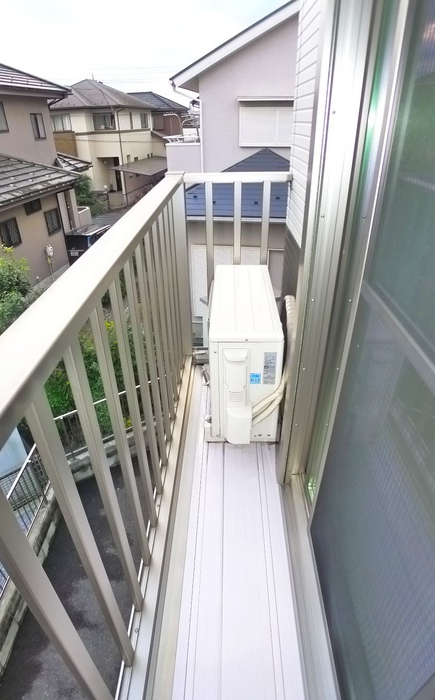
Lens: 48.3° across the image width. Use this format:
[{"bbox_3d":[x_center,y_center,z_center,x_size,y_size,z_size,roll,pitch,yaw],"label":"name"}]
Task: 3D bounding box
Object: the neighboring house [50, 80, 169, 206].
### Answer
[{"bbox_3d":[-8.368,-13.542,31.000,7.300,7.100,8.600,3,27,6],"label":"neighboring house"}]

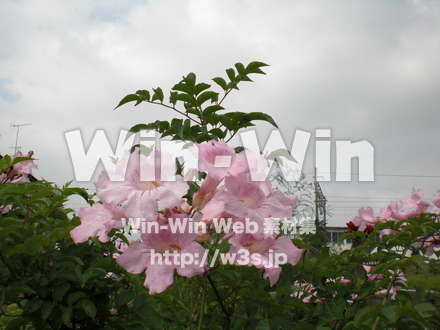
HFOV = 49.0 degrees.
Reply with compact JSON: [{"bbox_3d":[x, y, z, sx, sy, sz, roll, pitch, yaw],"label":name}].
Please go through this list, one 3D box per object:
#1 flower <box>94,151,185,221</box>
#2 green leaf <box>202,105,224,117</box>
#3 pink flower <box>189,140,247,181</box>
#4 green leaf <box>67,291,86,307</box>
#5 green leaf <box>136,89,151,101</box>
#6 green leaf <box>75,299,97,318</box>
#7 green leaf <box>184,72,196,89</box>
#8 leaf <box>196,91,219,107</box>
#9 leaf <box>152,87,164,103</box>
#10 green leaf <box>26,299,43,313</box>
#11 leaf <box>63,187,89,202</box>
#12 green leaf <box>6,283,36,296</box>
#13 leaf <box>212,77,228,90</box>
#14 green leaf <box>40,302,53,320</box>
[{"bbox_3d":[-0.065,0.018,0.420,0.080,0.054,0.042,-1,-27,6],"label":"flower"},{"bbox_3d":[-0.007,-0.062,0.550,0.024,0.008,0.013,-23,-34,8],"label":"green leaf"},{"bbox_3d":[-0.002,-0.004,0.460,0.055,0.036,0.035,2,-31,-16],"label":"pink flower"},{"bbox_3d":[-0.232,0.216,0.780,0.034,0.021,0.010,-25,-59,29],"label":"green leaf"},{"bbox_3d":[-0.087,-0.080,0.550,0.017,0.008,0.012,37,-47,-10],"label":"green leaf"},{"bbox_3d":[-0.187,0.199,0.670,0.032,0.019,0.019,22,11,16],"label":"green leaf"},{"bbox_3d":[-0.030,-0.087,0.500,0.012,0.017,0.008,-11,-14,-2],"label":"green leaf"},{"bbox_3d":[-0.014,-0.076,0.550,0.025,0.009,0.014,-31,-34,8],"label":"leaf"},{"bbox_3d":[-0.070,-0.080,0.550,0.012,0.018,0.008,-15,19,36],"label":"leaf"},{"bbox_3d":[-0.300,0.227,0.780,0.019,0.030,0.006,26,-36,37],"label":"green leaf"},{"bbox_3d":[-0.233,0.049,0.780,0.042,0.012,0.021,18,25,24],"label":"leaf"},{"bbox_3d":[-0.309,0.193,0.750,0.046,0.009,0.021,9,33,21],"label":"green leaf"},{"bbox_3d":[0.001,-0.084,0.500,0.019,0.010,0.010,26,5,-4],"label":"leaf"},{"bbox_3d":[-0.244,0.205,0.680,0.015,0.030,0.009,15,-14,4],"label":"green leaf"}]

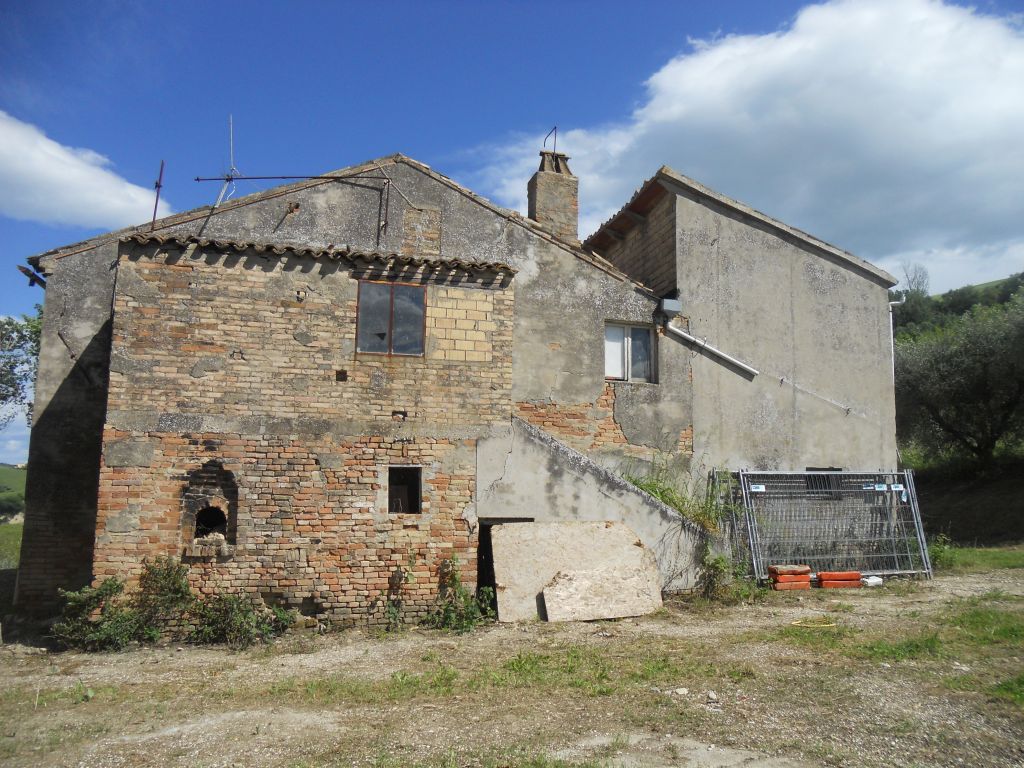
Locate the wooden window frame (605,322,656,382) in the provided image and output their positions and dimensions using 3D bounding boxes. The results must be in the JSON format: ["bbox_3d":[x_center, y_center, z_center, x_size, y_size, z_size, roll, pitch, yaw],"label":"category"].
[{"bbox_3d":[1.958,-0.506,13.320,0.968,0.953,0.100,3,-7,-16],"label":"wooden window frame"}]

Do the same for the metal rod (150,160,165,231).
[{"bbox_3d":[-5.009,-2.671,11.304,0.070,1.038,0.060,7,-8,-16],"label":"metal rod"}]

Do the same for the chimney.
[{"bbox_3d":[0.700,-3.130,13.654,0.736,1.581,0.520,3,-7,-16],"label":"chimney"}]

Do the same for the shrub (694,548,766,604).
[{"bbox_3d":[3.007,2.663,10.991,0.850,0.660,0.620,3,-7,-16],"label":"shrub"}]

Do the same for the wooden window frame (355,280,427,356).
[{"bbox_3d":[-1.488,-0.795,9.916,0.844,0.912,0.080,3,-7,-16],"label":"wooden window frame"}]

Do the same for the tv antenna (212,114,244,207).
[{"bbox_3d":[-4.059,-3.200,11.439,0.360,1.220,0.400,3,-7,-16],"label":"tv antenna"}]

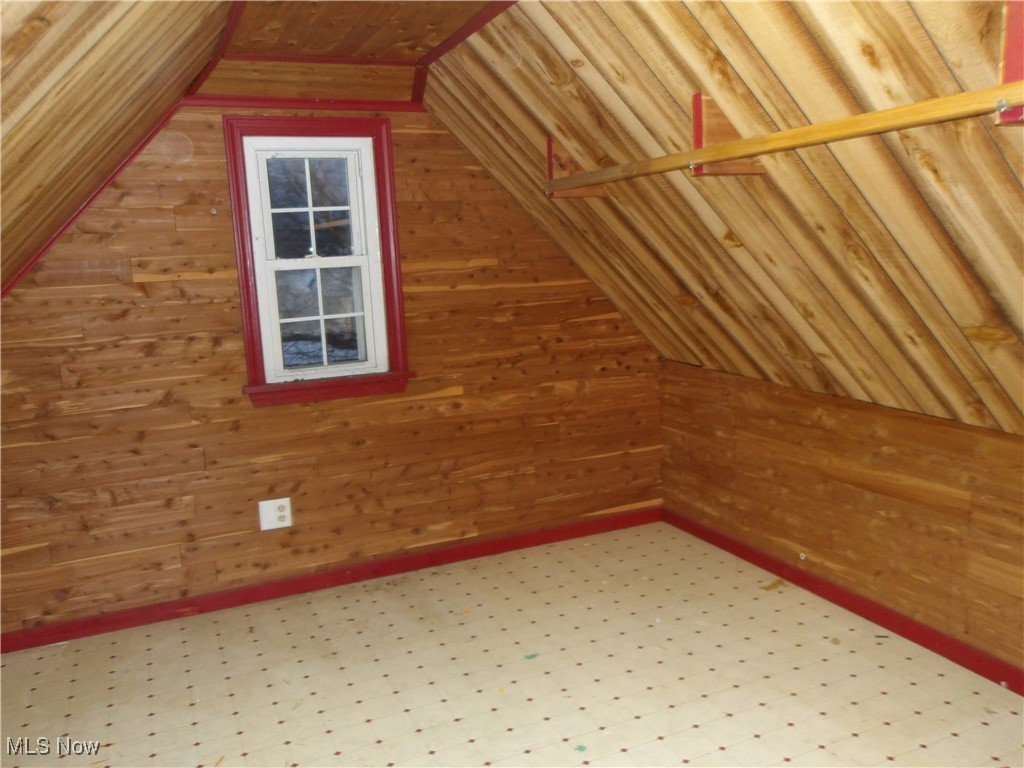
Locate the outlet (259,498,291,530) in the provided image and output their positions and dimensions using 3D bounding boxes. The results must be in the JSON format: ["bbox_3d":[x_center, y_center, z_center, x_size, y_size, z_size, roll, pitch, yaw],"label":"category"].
[{"bbox_3d":[-0.916,0.508,3.104,0.116,0.115,0.012,-6,9,-23],"label":"outlet"}]

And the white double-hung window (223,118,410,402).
[{"bbox_3d":[-0.727,-0.467,3.063,0.640,1.065,0.090,-6,9,-23],"label":"white double-hung window"}]

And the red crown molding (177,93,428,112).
[{"bbox_3d":[-0.746,-1.036,2.963,0.900,0.038,0.030,-6,9,-23],"label":"red crown molding"}]

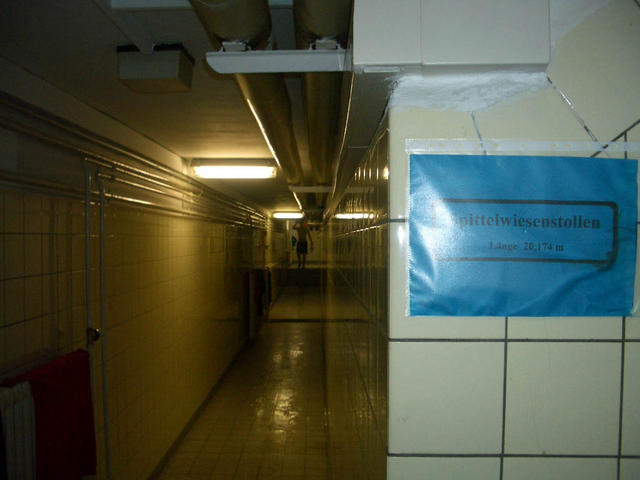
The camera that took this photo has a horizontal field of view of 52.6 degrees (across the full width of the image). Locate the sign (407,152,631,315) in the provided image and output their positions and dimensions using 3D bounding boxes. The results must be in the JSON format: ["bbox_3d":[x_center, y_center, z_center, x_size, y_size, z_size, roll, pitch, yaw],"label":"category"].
[{"bbox_3d":[0.265,-0.004,0.843,0.295,0.209,0.010,0,0,0],"label":"sign"}]

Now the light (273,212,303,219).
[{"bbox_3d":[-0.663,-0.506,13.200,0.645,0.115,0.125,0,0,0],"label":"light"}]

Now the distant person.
[{"bbox_3d":[-0.584,0.150,21.600,0.620,1.720,0.360,0,0,0],"label":"distant person"}]

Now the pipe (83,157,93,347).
[{"bbox_3d":[-1.004,0.069,2.800,0.030,0.840,0.030,0,0,0],"label":"pipe"}]

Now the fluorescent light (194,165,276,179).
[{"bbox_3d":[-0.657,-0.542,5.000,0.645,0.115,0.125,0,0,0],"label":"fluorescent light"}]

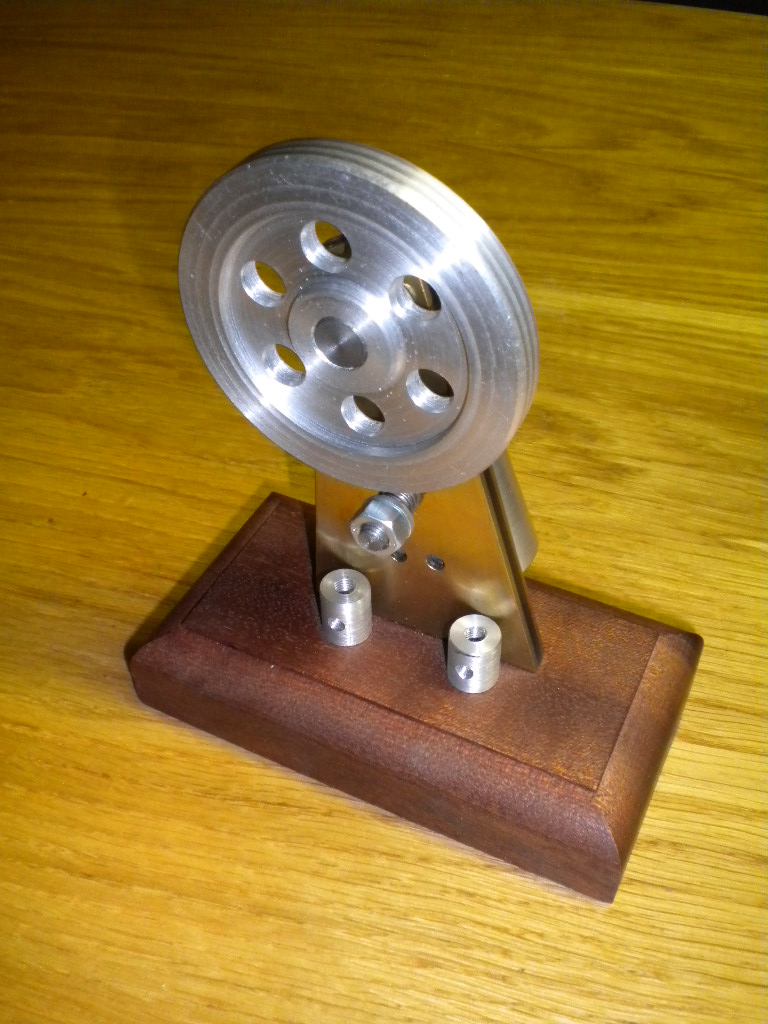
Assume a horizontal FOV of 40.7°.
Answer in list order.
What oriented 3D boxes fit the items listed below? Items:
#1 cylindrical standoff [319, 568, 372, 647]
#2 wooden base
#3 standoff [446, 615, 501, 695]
[{"bbox_3d":[-0.008,0.020,0.217,0.010,0.012,0.010,-1,43,1],"label":"cylindrical standoff"},{"bbox_3d":[0.007,0.033,0.228,0.110,0.022,0.059,18,46,20],"label":"wooden base"},{"bbox_3d":[0.018,0.028,0.207,0.010,0.012,0.010,-1,43,1],"label":"standoff"}]

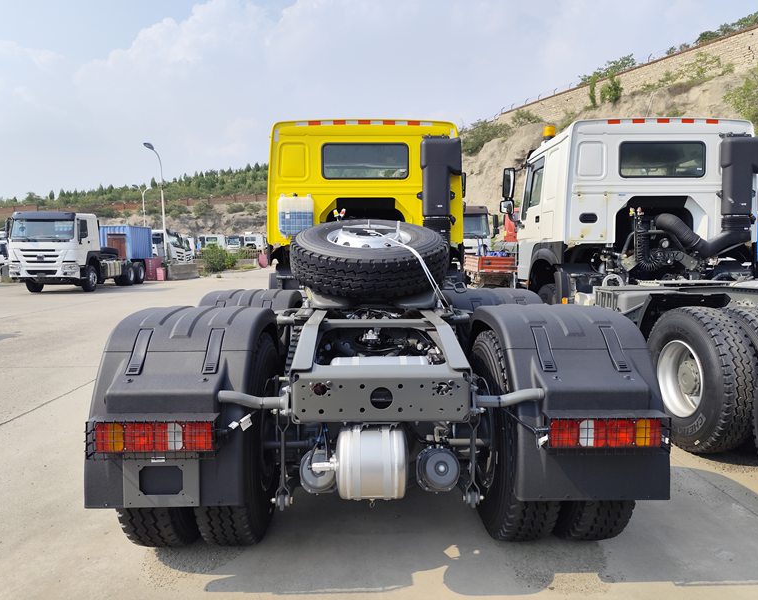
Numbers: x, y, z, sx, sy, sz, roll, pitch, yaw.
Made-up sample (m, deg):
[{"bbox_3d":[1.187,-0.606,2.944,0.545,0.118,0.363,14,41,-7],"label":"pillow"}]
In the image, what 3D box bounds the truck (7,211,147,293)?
[{"bbox_3d":[-12.227,-1.982,22.398,2.400,3.030,6.700,0,5,-3],"label":"truck"}]

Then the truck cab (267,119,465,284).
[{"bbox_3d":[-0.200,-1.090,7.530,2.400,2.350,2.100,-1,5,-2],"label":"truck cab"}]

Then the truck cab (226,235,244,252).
[{"bbox_3d":[-16.992,-6.644,62.500,2.200,2.300,2.100,-1,5,-9],"label":"truck cab"}]

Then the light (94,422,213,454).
[{"bbox_3d":[-0.922,0.562,2.178,0.465,0.123,0.090,0,5,-2],"label":"light"}]

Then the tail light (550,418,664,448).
[{"bbox_3d":[0.960,0.562,2.250,0.465,0.123,0.090,0,5,-2],"label":"tail light"}]

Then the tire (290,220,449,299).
[{"bbox_3d":[-0.060,-0.320,3.755,1.110,0.310,1.110,-2,21,-2],"label":"tire"}]

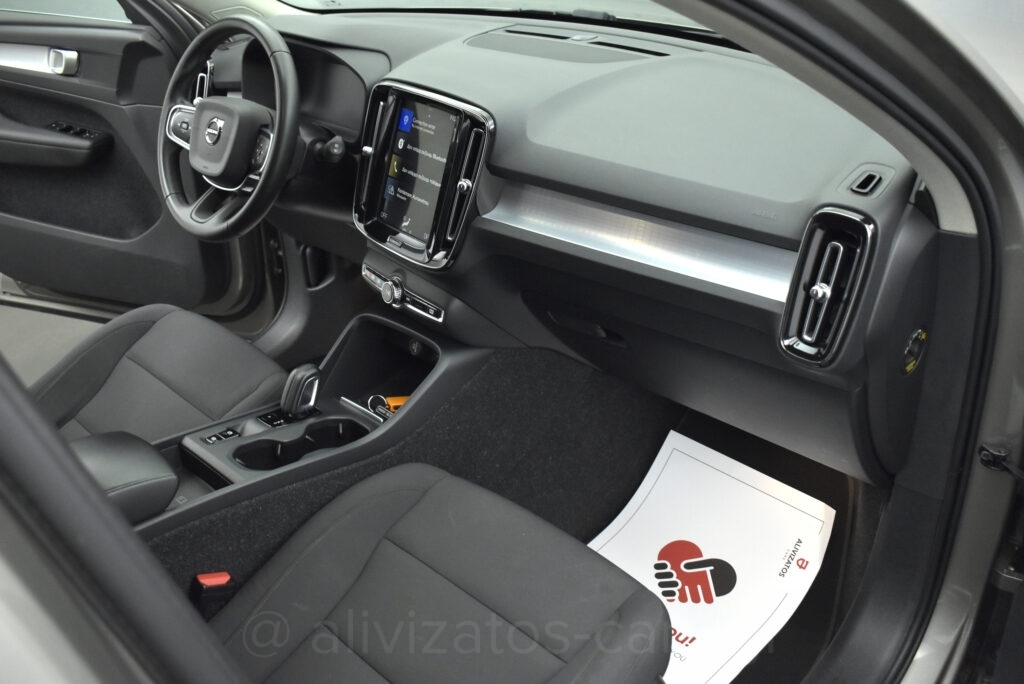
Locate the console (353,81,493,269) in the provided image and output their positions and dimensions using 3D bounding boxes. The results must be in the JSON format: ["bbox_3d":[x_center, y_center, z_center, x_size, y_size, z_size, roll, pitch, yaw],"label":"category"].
[{"bbox_3d":[-0.133,-0.255,1.400,0.255,0.245,0.060,23,17,38],"label":"console"}]

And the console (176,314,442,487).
[{"bbox_3d":[-0.295,0.082,1.390,0.190,0.140,0.345,23,32,38],"label":"console"}]

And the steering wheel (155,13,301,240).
[{"bbox_3d":[-0.461,-0.351,1.572,0.373,0.373,0.100,23,12,38],"label":"steering wheel"}]

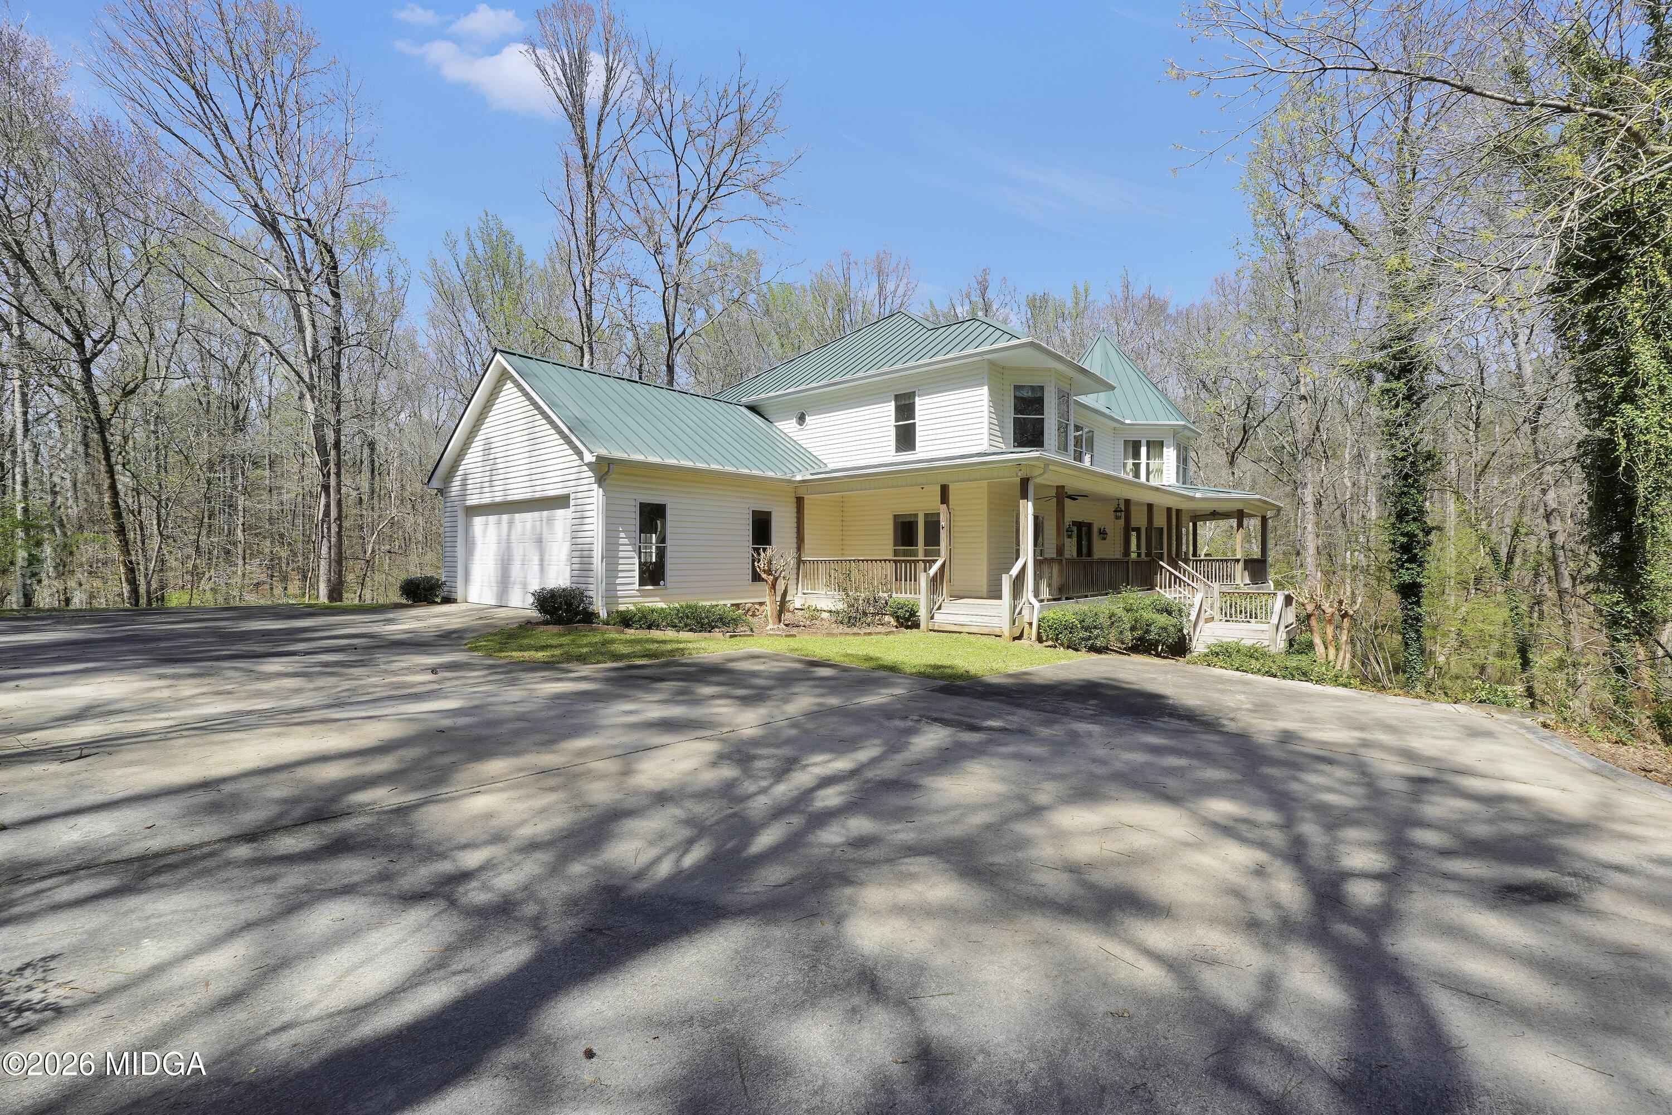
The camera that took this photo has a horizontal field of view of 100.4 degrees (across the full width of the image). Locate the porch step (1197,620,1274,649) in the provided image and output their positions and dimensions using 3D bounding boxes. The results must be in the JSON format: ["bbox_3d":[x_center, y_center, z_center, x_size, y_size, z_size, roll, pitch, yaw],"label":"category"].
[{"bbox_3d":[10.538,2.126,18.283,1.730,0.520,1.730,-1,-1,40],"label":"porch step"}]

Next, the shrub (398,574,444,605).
[{"bbox_3d":[-10.464,0.802,17.600,1.150,0.760,1.100,-1,-1,40],"label":"shrub"}]

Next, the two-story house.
[{"bbox_3d":[3.639,-3.594,22.876,16.230,10.640,25.910,-1,-1,40],"label":"two-story house"}]

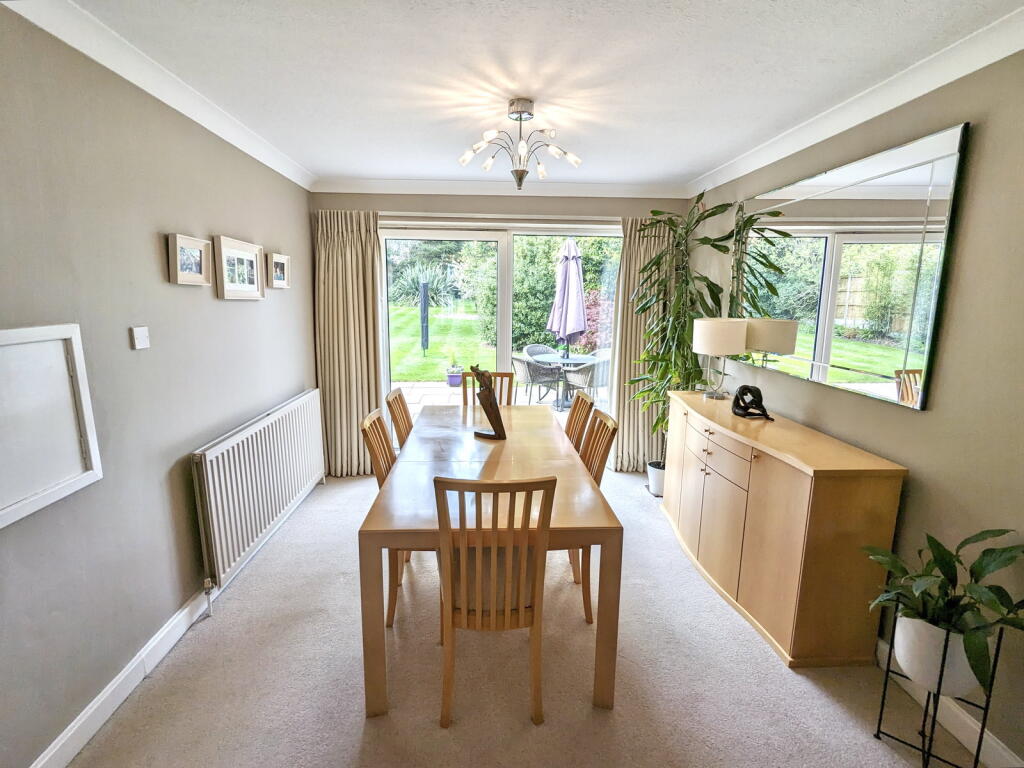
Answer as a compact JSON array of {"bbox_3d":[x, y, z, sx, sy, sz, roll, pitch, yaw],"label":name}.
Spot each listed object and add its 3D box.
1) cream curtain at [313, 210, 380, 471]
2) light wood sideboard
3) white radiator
[{"bbox_3d":[-1.344,-0.295,3.994,0.519,2.211,0.140,0,10,-4],"label":"cream curtain"},{"bbox_3d":[1.280,0.626,2.678,0.460,0.876,1.550,0,10,-4],"label":"light wood sideboard"},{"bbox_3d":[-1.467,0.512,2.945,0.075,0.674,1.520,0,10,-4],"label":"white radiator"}]

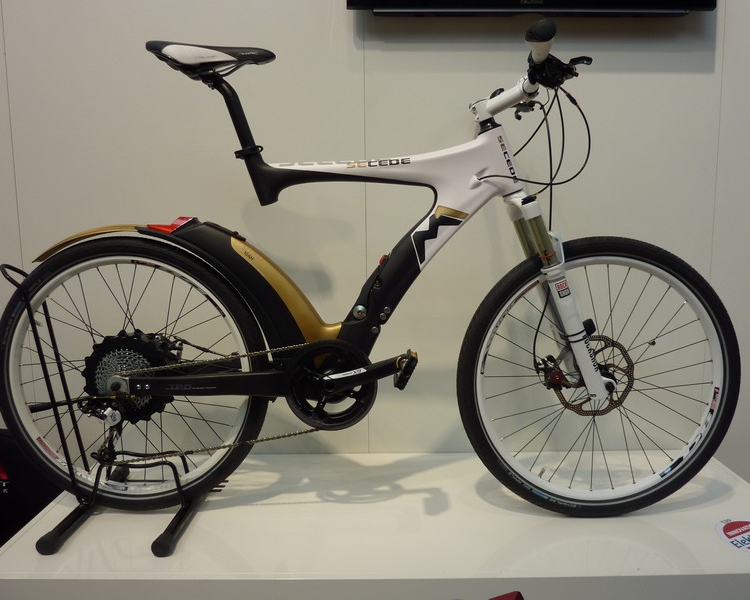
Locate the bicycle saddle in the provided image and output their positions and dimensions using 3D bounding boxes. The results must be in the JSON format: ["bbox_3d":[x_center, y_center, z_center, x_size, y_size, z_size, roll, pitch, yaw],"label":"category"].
[{"bbox_3d":[-0.368,-0.542,1.316,0.284,0.083,0.134,0,4,2],"label":"bicycle saddle"}]

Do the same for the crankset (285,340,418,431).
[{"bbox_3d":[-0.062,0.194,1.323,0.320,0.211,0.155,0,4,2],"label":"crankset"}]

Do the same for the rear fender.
[{"bbox_3d":[-0.445,-0.040,1.355,0.725,0.310,0.084,0,4,2],"label":"rear fender"}]

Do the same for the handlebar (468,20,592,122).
[{"bbox_3d":[0.308,-0.462,1.301,0.190,0.120,0.610,0,4,2],"label":"handlebar"}]

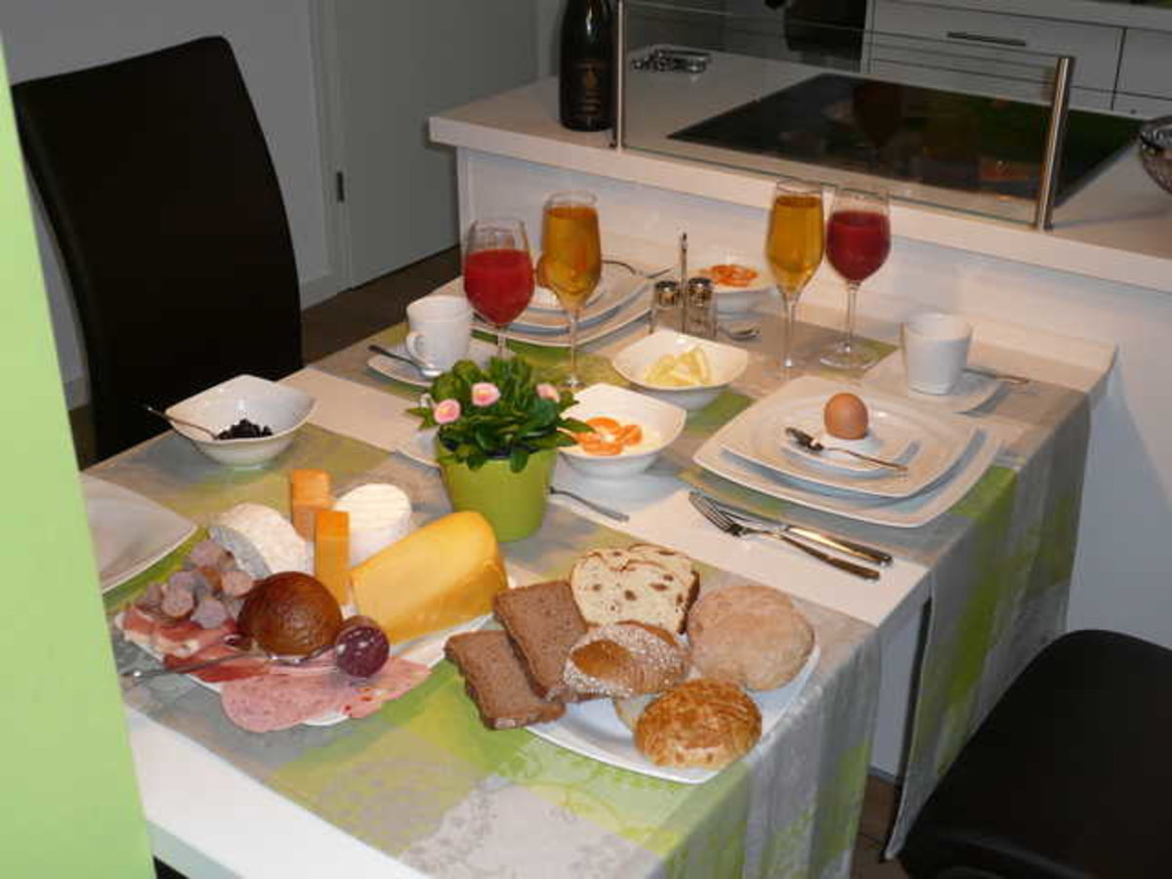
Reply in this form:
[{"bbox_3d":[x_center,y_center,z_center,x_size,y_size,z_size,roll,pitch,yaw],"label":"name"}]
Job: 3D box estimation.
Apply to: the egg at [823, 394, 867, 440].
[{"bbox_3d":[0.268,-0.021,1.469,0.045,0.056,0.045,0,27,0],"label":"egg"}]

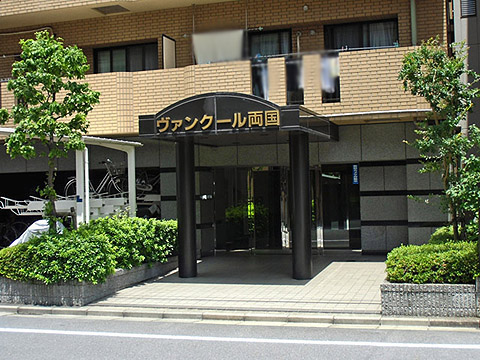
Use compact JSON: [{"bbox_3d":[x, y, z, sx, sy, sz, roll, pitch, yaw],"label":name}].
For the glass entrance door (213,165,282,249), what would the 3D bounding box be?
[{"bbox_3d":[0.194,0.657,16.507,1.632,1.909,0.090,-2,-2,18],"label":"glass entrance door"}]

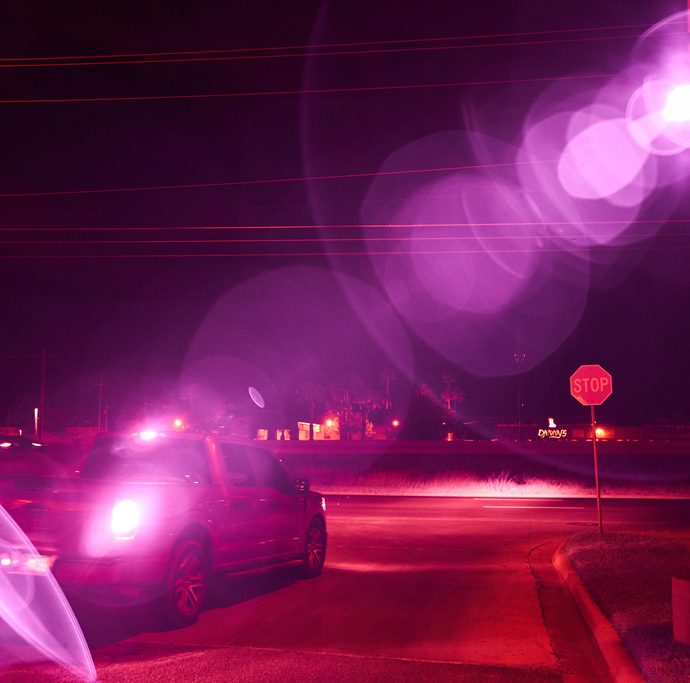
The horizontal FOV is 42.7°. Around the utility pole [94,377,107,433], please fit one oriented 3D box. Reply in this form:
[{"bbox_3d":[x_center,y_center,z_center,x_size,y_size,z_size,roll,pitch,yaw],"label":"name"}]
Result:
[{"bbox_3d":[-43.096,11.978,155.629,2.200,11.620,0.400,2,-6,-15],"label":"utility pole"}]

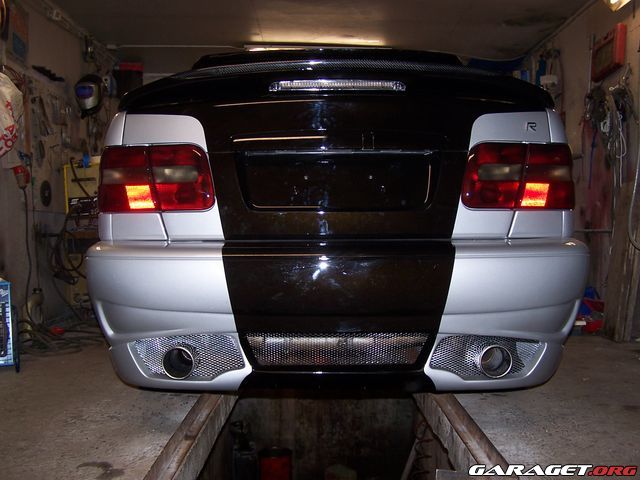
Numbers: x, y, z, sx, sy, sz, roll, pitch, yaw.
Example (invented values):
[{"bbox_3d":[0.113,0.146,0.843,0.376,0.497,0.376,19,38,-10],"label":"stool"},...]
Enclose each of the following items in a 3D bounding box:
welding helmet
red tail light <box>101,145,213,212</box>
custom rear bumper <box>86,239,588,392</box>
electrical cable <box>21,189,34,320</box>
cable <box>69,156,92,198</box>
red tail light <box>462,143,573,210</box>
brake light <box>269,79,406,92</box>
[{"bbox_3d":[-1.706,-1.062,5.200,0.210,0.310,0.240,0,2,3],"label":"welding helmet"},{"bbox_3d":[-0.557,-0.211,2.410,0.385,0.230,0.150,0,2,7],"label":"red tail light"},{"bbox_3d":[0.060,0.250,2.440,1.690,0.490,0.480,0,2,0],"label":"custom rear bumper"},{"bbox_3d":[-1.769,0.094,4.250,0.080,0.810,0.070,0,2,0],"label":"electrical cable"},{"bbox_3d":[-1.653,-0.431,4.850,0.160,0.285,0.080,0,2,-6],"label":"cable"},{"bbox_3d":[0.674,-0.218,2.410,0.385,0.230,0.150,-1,2,-7],"label":"red tail light"},{"bbox_3d":[0.060,-0.534,2.430,0.475,0.045,0.050,0,2,0],"label":"brake light"}]

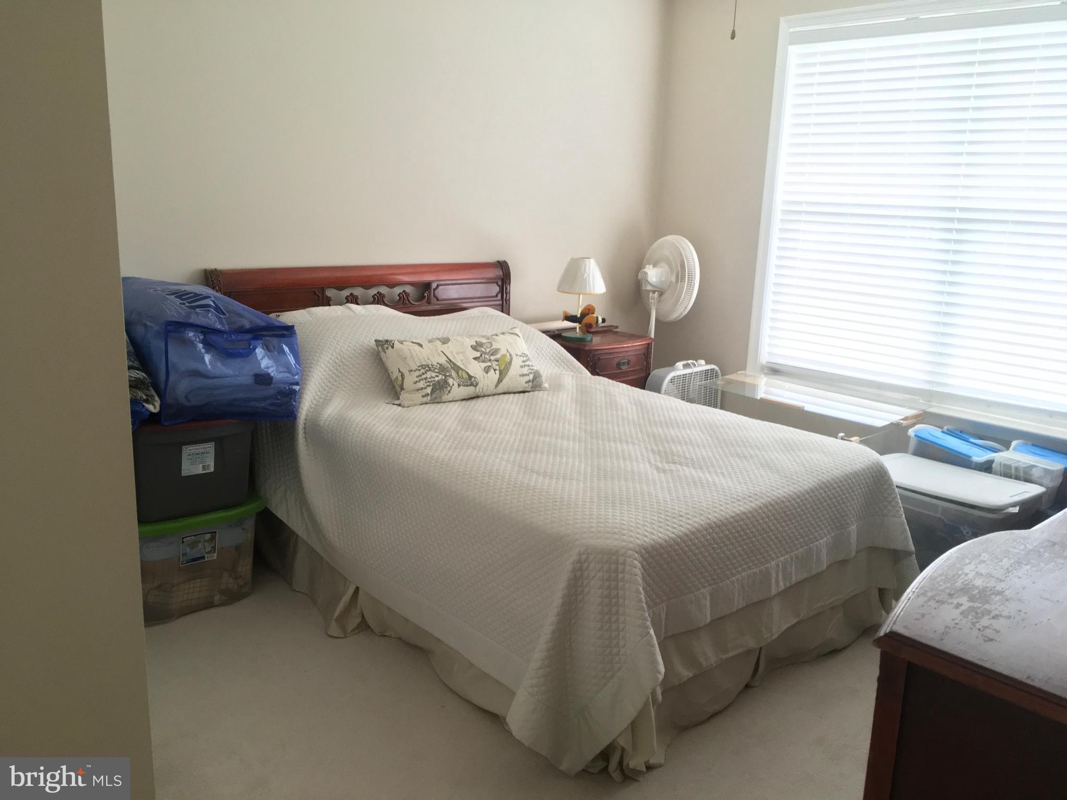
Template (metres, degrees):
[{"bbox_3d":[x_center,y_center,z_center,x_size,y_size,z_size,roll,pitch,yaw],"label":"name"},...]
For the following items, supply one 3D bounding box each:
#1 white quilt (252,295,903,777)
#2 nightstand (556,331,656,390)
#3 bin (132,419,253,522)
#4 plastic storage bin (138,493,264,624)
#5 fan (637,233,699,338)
[{"bbox_3d":[0.060,0.205,3.294,1.602,0.915,1.966,-9,16,-40],"label":"white quilt"},{"bbox_3d":[0.300,0.045,4.722,0.458,0.736,0.572,13,17,42],"label":"nightstand"},{"bbox_3d":[-1.299,0.185,3.176,0.422,0.280,0.579,-9,16,-40],"label":"bin"},{"bbox_3d":[-1.303,0.506,3.240,0.465,0.375,0.601,-9,16,-40],"label":"plastic storage bin"},{"bbox_3d":[0.710,-0.264,4.928,0.410,1.277,0.450,-6,15,-31],"label":"fan"}]

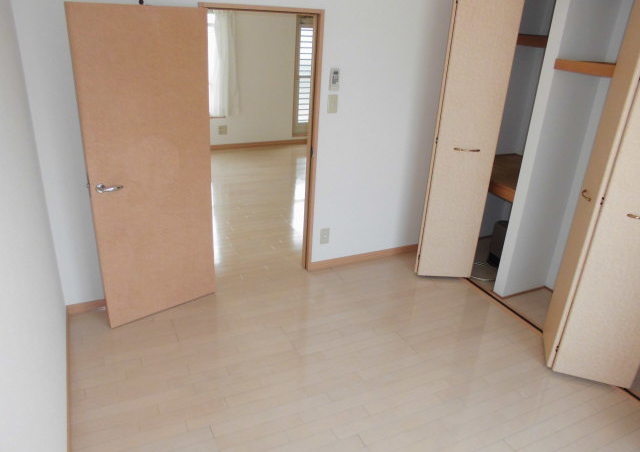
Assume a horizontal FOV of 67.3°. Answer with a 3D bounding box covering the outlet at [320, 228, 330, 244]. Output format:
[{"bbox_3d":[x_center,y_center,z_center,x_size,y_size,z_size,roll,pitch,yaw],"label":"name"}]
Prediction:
[{"bbox_3d":[0.038,0.080,3.545,0.072,0.121,0.010,-8,25,-24],"label":"outlet"}]

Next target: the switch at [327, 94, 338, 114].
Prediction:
[{"bbox_3d":[0.086,-0.803,3.177,0.072,0.120,0.010,-8,25,-24],"label":"switch"}]

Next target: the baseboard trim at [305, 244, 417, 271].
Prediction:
[{"bbox_3d":[0.379,0.245,3.801,1.010,0.065,0.012,-8,25,-24],"label":"baseboard trim"}]

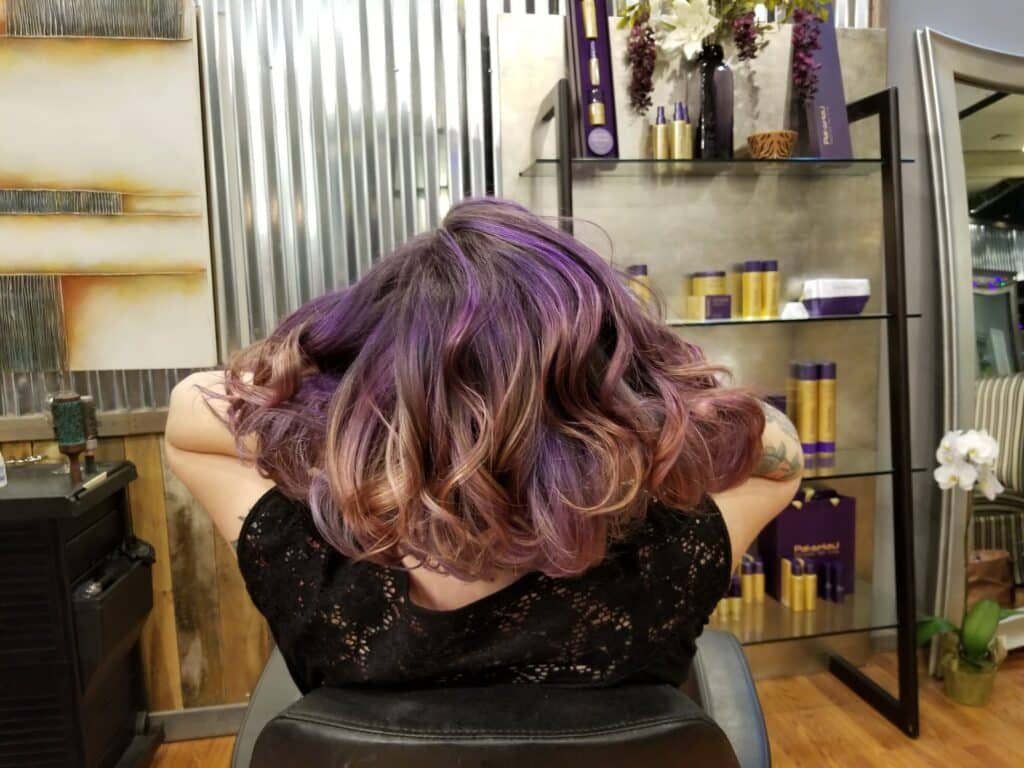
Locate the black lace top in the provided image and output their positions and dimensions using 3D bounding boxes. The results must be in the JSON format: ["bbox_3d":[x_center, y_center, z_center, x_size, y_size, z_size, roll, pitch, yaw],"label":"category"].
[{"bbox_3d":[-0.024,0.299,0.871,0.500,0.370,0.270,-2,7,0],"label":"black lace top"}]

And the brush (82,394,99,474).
[{"bbox_3d":[-1.055,0.126,1.919,0.047,0.198,0.047,-3,7,-10],"label":"brush"}]

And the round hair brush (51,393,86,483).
[{"bbox_3d":[-1.028,0.129,1.792,0.072,0.220,0.072,-3,7,-10],"label":"round hair brush"}]

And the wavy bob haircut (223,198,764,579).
[{"bbox_3d":[-0.018,0.004,0.760,0.530,0.370,0.300,-2,7,0],"label":"wavy bob haircut"}]

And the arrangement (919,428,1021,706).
[{"bbox_3d":[1.420,0.544,2.374,0.331,0.839,0.218,-3,7,-10],"label":"arrangement"}]

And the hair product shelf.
[{"bbox_3d":[0.598,0.101,2.190,1.073,1.810,0.433,-3,7,-10],"label":"hair product shelf"}]

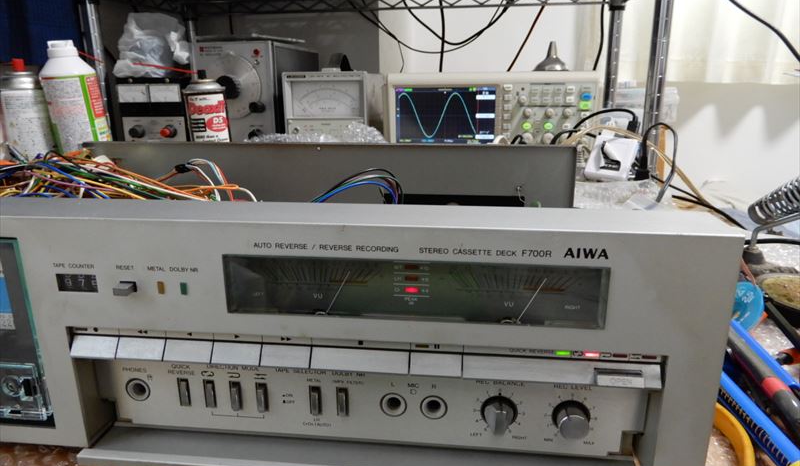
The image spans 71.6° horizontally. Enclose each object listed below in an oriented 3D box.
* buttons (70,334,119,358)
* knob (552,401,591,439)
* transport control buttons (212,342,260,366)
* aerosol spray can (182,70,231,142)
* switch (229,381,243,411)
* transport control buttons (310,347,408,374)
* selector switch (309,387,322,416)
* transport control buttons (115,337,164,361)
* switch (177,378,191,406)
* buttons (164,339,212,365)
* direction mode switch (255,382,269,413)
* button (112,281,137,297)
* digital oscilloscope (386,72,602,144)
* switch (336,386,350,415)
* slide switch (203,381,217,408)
[{"bbox_3d":[-0.123,0.046,0.225,0.019,0.009,0.006,2,1,6],"label":"buttons"},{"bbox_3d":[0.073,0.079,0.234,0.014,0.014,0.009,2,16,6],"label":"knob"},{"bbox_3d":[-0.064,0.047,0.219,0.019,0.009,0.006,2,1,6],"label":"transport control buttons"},{"bbox_3d":[-0.257,-0.134,0.748,0.053,0.165,0.053,-7,16,-18],"label":"aerosol spray can"},{"bbox_3d":[-0.074,0.074,0.251,0.005,0.014,0.005,2,16,6],"label":"switch"},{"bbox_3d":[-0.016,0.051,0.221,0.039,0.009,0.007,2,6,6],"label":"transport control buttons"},{"bbox_3d":[-0.038,0.075,0.246,0.005,0.014,0.004,2,16,6],"label":"selector switch"},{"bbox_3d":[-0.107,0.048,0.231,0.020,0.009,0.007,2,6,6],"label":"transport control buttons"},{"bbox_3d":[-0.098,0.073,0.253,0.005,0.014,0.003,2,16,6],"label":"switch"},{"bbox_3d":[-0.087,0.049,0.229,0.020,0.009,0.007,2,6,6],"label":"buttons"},{"bbox_3d":[-0.062,0.075,0.250,0.005,0.014,0.005,2,16,6],"label":"direction mode switch"},{"bbox_3d":[-0.109,0.023,0.220,0.006,0.003,0.006,2,16,6],"label":"button"},{"bbox_3d":[0.143,-0.185,0.920,0.323,0.157,0.140,0,16,0],"label":"digital oscilloscope"},{"bbox_3d":[-0.025,0.075,0.247,0.005,0.014,0.005,2,16,6],"label":"switch"},{"bbox_3d":[-0.086,0.073,0.252,0.005,0.014,0.003,2,16,6],"label":"slide switch"}]

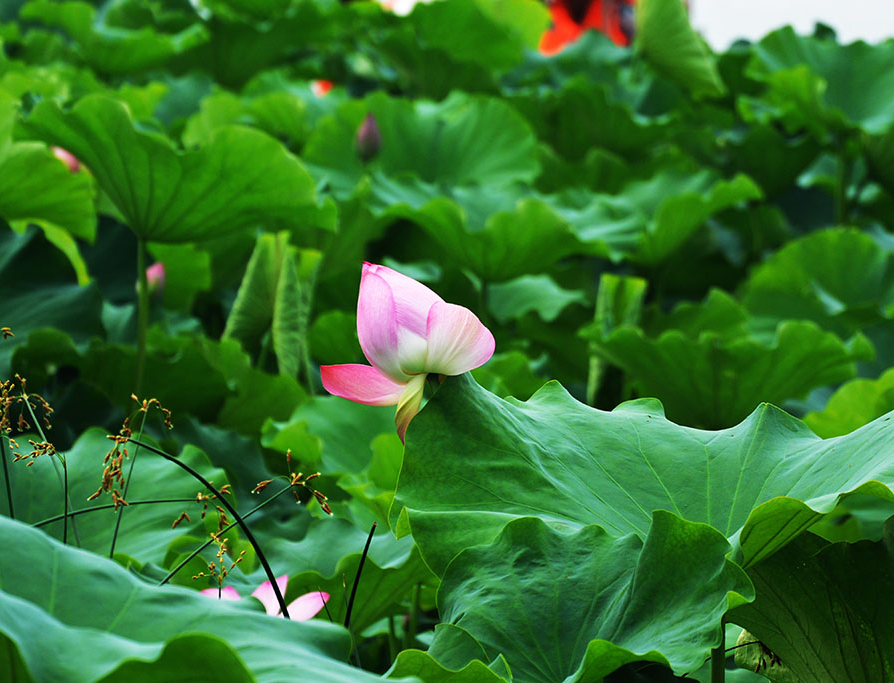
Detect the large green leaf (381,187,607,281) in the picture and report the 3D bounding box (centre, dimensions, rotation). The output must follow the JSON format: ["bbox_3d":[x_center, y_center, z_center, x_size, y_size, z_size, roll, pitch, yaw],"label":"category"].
[{"bbox_3d":[0.073,-0.171,13.500,0.374,0.135,0.330,0,4,0],"label":"large green leaf"}]

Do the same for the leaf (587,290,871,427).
[{"bbox_3d":[0.403,0.028,12.000,0.399,0.190,0.360,0,4,0],"label":"leaf"}]

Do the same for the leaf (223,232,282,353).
[{"bbox_3d":[-0.253,-0.062,11.000,0.076,0.160,0.080,0,4,0],"label":"leaf"}]

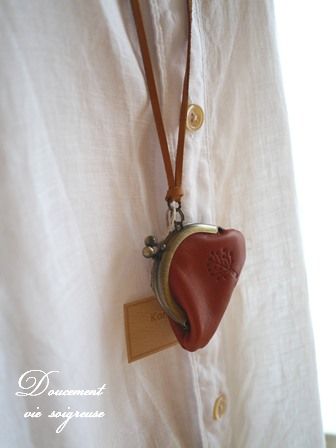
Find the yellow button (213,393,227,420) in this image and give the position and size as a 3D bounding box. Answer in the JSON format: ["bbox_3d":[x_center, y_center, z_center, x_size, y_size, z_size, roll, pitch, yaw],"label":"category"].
[{"bbox_3d":[0.025,0.092,0.183,0.003,0.013,0.013,9,7,32],"label":"yellow button"}]

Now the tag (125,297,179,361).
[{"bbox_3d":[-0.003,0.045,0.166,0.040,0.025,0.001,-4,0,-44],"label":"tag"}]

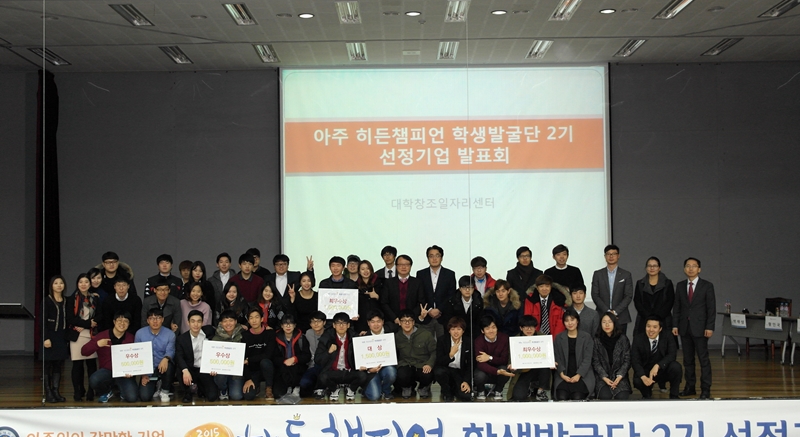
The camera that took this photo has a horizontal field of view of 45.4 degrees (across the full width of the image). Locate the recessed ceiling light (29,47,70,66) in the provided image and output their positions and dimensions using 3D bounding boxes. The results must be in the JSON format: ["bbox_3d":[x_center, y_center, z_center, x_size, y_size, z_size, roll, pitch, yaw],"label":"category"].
[{"bbox_3d":[-5.786,-2.688,15.821,0.310,0.090,1.220,-1,-2,0],"label":"recessed ceiling light"}]

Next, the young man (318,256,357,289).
[{"bbox_3d":[-0.795,1.369,12.350,0.520,1.750,0.420,-1,-2,-3],"label":"young man"}]

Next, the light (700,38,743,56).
[{"bbox_3d":[5.311,-2.864,15.776,0.295,0.100,1.235,-1,-2,0],"label":"light"}]

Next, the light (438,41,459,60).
[{"bbox_3d":[0.808,-2.780,15.801,0.310,0.090,1.220,-1,-2,0],"label":"light"}]

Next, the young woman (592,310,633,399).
[{"bbox_3d":[2.620,1.658,11.750,0.490,1.040,0.640,-1,-2,8],"label":"young woman"}]

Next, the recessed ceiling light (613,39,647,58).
[{"bbox_3d":[3.808,-2.822,15.792,0.310,0.090,1.220,-1,-2,0],"label":"recessed ceiling light"}]

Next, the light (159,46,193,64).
[{"bbox_3d":[-3.698,-2.755,15.859,0.300,0.090,1.220,-1,-2,0],"label":"light"}]

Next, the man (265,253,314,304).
[{"bbox_3d":[-1.446,1.368,12.500,0.620,1.780,0.420,-1,-2,-5],"label":"man"}]

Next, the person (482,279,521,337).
[{"bbox_3d":[1.292,1.492,12.100,0.530,1.430,0.500,-1,-2,3],"label":"person"}]

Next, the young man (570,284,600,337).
[{"bbox_3d":[2.397,1.540,12.478,0.470,1.340,0.500,-1,-2,17],"label":"young man"}]

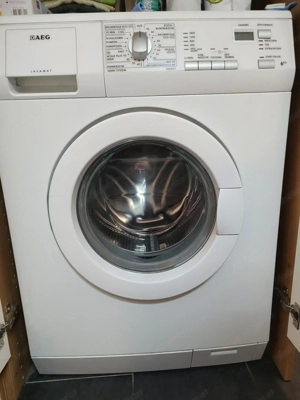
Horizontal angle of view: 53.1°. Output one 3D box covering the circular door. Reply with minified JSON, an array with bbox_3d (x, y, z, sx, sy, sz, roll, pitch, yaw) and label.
[{"bbox_3d":[-0.005,0.022,0.643,0.415,0.415,0.060,-2,15,-3],"label":"circular door"}]

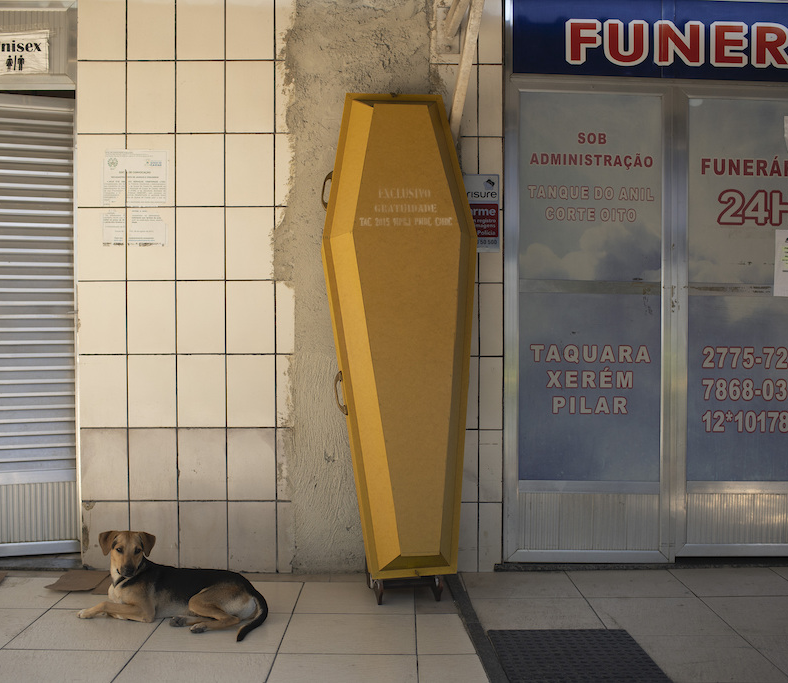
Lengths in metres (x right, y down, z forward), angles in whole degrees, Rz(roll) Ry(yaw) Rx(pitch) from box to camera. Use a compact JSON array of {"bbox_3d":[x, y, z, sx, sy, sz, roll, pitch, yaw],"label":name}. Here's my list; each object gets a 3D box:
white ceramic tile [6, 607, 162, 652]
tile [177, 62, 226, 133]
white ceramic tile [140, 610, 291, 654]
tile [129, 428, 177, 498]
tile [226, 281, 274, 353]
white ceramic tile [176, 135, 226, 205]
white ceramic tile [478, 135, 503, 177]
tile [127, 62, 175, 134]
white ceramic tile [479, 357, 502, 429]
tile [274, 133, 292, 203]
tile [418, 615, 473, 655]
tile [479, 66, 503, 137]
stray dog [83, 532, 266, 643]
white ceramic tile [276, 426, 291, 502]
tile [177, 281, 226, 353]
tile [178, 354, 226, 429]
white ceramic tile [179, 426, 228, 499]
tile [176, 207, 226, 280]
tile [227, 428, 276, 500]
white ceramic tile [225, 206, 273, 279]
[{"bbox_3d":[-1.041,0.993,3.401,0.450,0.010,0.449,0,1,1],"label":"white ceramic tile"},{"bbox_3d":[-0.807,-1.021,4.163,0.203,0.303,0.010,0,1,-2],"label":"tile"},{"bbox_3d":[-0.596,0.996,3.397,0.450,0.010,0.449,0,1,1],"label":"white ceramic tile"},{"bbox_3d":[-0.996,0.508,4.109,0.200,0.300,0.012,0,1,-1],"label":"tile"},{"bbox_3d":[-0.601,-0.100,4.186,0.205,0.304,0.010,0,1,-2],"label":"tile"},{"bbox_3d":[-0.825,-0.730,4.254,0.206,0.307,0.010,0,1,1],"label":"white ceramic tile"},{"bbox_3d":[0.402,-0.697,4.135,0.099,0.297,0.010,0,1,0],"label":"white ceramic tile"},{"bbox_3d":[-0.999,-1.005,4.106,0.199,0.296,0.010,0,1,0],"label":"tile"},{"bbox_3d":[0.414,0.219,4.222,0.099,0.306,0.010,0,1,-2],"label":"white ceramic tile"},{"bbox_3d":[-0.453,-0.706,4.107,0.070,0.296,0.010,0,1,0],"label":"tile"},{"bbox_3d":[0.168,1.019,3.460,0.190,0.010,0.456,0,1,-1],"label":"tile"},{"bbox_3d":[0.401,-0.996,4.131,0.098,0.294,0.010,0,1,0],"label":"tile"},{"bbox_3d":[-0.795,0.847,3.587,0.670,0.310,0.380,0,1,-7],"label":"stray dog"},{"bbox_3d":[-0.465,0.520,4.201,0.057,0.306,0.010,0,1,-2],"label":"white ceramic tile"},{"bbox_3d":[-0.796,-0.098,4.117,0.200,0.300,0.010,0,1,0],"label":"tile"},{"bbox_3d":[-0.829,0.215,4.291,0.209,0.312,0.010,0,1,-1],"label":"tile"},{"bbox_3d":[-0.822,0.529,4.278,0.205,0.309,0.010,0,1,1],"label":"white ceramic tile"},{"bbox_3d":[-0.830,-0.419,4.283,0.210,0.313,0.010,0,1,-1],"label":"tile"},{"bbox_3d":[-0.613,0.532,4.299,0.210,0.311,0.010,0,1,-1],"label":"tile"},{"bbox_3d":[-0.603,-0.409,4.180,0.202,0.305,0.010,0,1,-2],"label":"white ceramic tile"}]

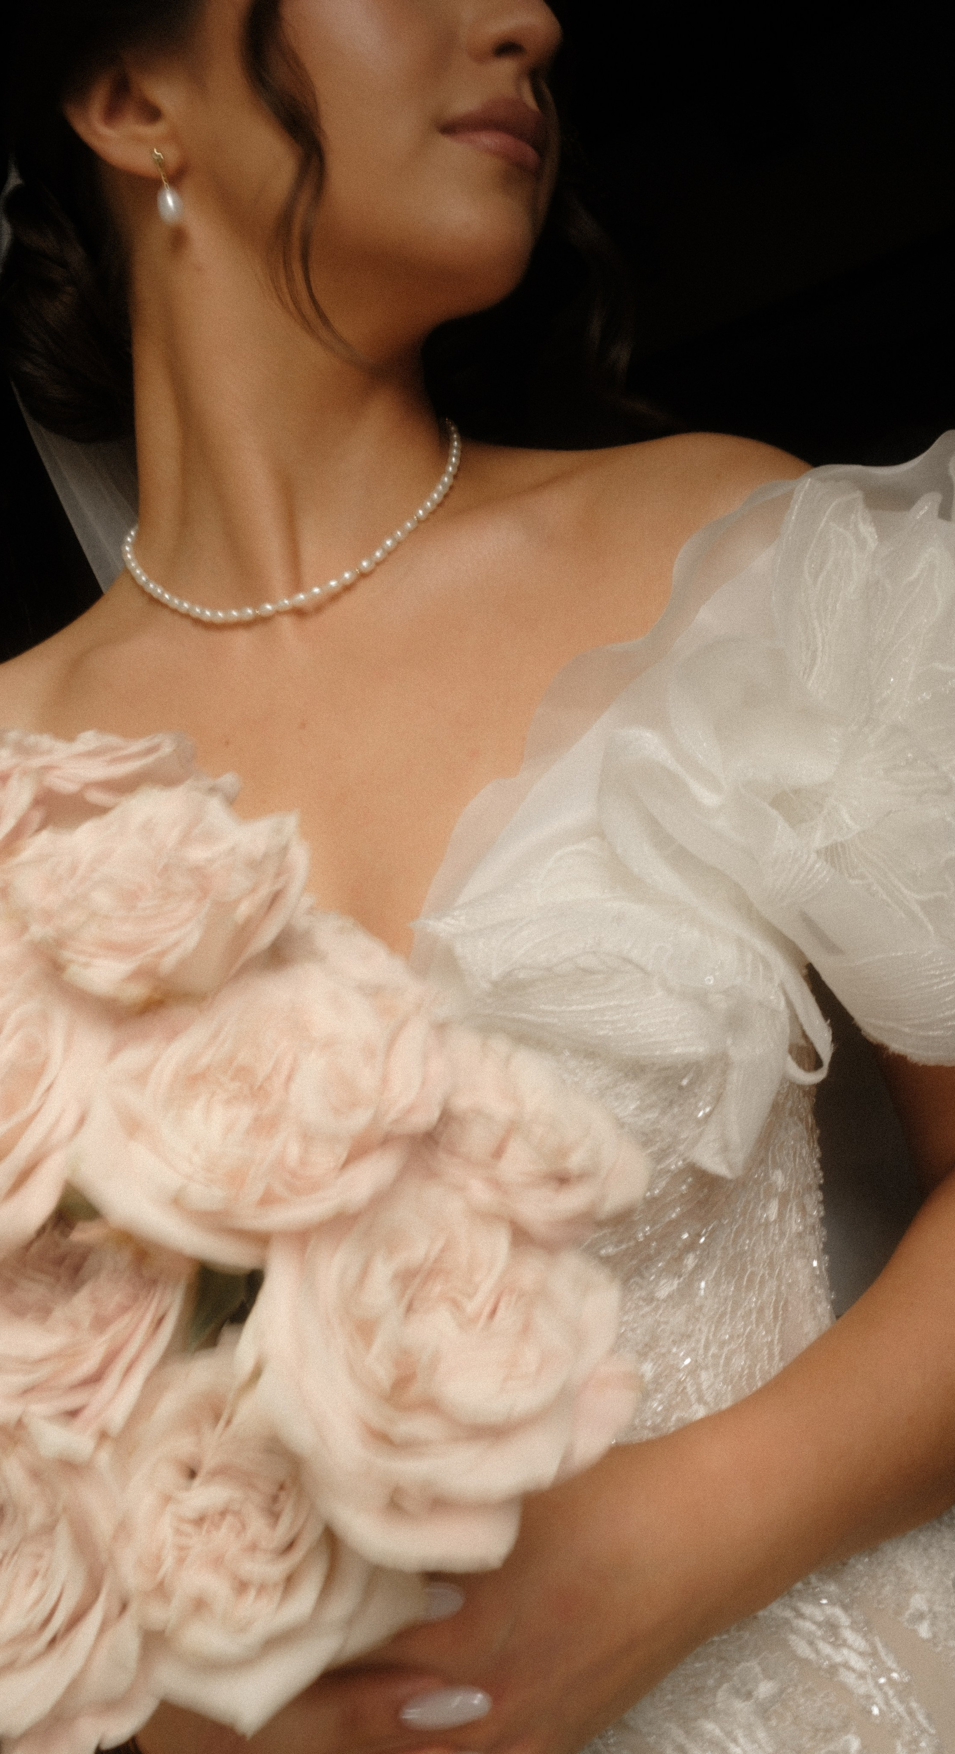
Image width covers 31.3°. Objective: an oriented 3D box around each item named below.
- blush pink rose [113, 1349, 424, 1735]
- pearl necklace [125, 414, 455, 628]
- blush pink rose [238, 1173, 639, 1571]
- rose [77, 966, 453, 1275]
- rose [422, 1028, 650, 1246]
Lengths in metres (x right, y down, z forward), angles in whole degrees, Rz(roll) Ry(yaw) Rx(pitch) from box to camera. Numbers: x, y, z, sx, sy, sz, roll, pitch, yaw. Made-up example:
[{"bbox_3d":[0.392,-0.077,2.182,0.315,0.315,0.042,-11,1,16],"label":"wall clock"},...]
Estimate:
[{"bbox_3d":[-0.052,0.167,0.430,0.082,0.094,0.062,1,-27,-2],"label":"blush pink rose"},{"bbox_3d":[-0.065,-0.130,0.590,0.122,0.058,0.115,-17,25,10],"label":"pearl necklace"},{"bbox_3d":[-0.010,0.126,0.435,0.100,0.100,0.065,2,-27,-7],"label":"blush pink rose"},{"bbox_3d":[-0.057,0.060,0.445,0.095,0.086,0.065,2,-22,-6],"label":"rose"},{"bbox_3d":[0.015,0.072,0.475,0.072,0.066,0.055,5,-10,-17],"label":"rose"}]

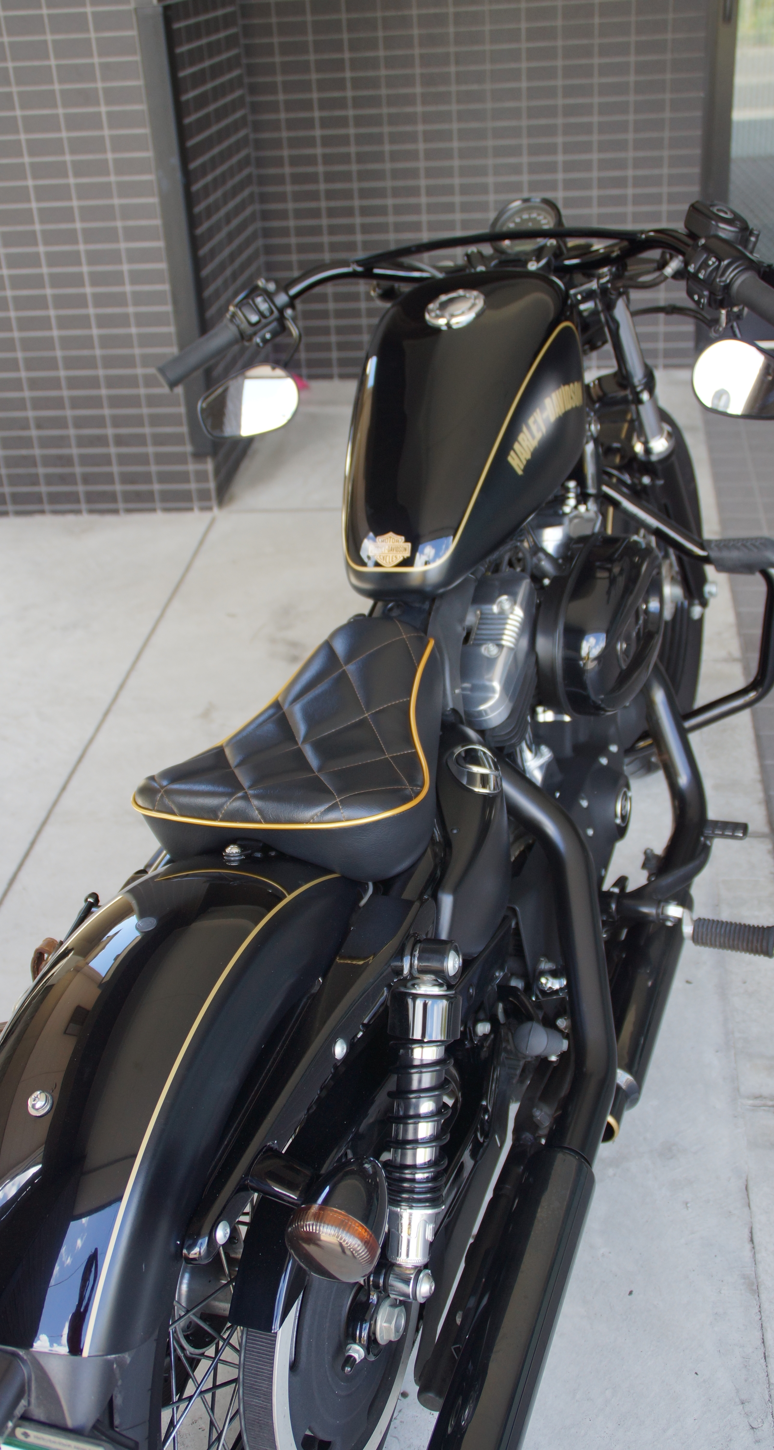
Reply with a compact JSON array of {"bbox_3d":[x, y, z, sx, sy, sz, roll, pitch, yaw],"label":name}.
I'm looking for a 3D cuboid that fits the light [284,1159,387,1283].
[{"bbox_3d":[-0.031,0.337,1.000,0.068,0.068,0.090,2,30,24],"label":"light"}]

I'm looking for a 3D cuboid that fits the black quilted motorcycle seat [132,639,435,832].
[{"bbox_3d":[-0.071,0.007,1.365,0.286,0.050,0.345,2,30,24],"label":"black quilted motorcycle seat"}]

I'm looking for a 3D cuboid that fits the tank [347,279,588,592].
[{"bbox_3d":[0.073,-0.352,1.670,0.280,0.250,0.460,2,30,24],"label":"tank"}]

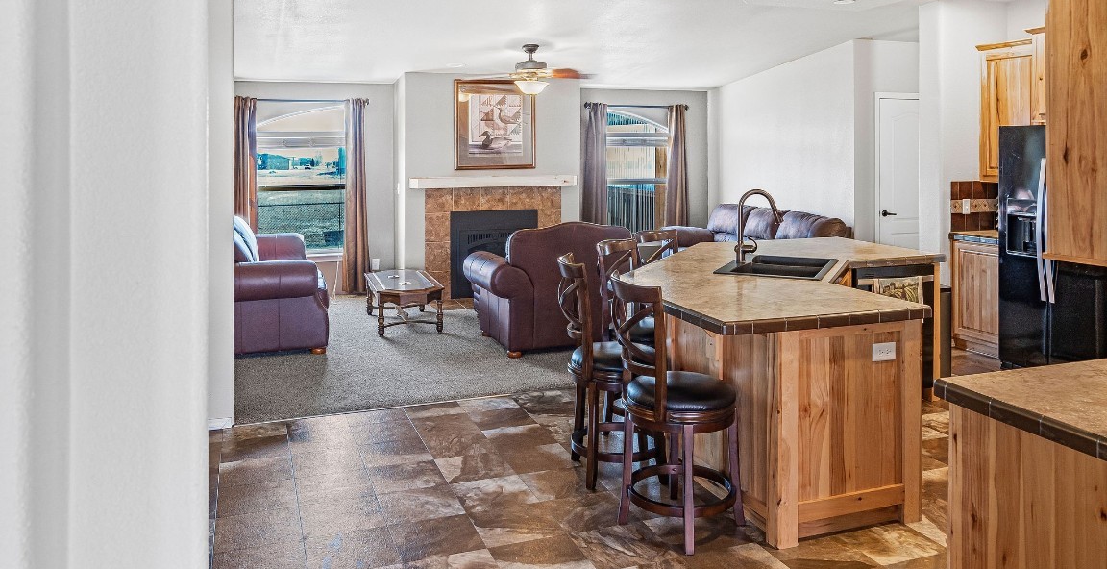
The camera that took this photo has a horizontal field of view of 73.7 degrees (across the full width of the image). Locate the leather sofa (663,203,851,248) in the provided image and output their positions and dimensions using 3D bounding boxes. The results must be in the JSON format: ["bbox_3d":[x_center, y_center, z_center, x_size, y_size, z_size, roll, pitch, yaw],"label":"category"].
[{"bbox_3d":[2.138,-0.346,8.004,1.000,0.900,2.200,-3,7,-22],"label":"leather sofa"}]

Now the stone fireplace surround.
[{"bbox_3d":[-0.627,-0.505,8.051,1.569,1.190,0.150,-3,7,-22],"label":"stone fireplace surround"}]

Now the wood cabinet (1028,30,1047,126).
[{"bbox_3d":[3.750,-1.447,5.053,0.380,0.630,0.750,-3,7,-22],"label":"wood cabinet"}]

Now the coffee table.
[{"bbox_3d":[-1.358,0.151,6.645,0.600,0.420,0.970,-3,7,-22],"label":"coffee table"}]

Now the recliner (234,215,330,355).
[{"bbox_3d":[-2.599,-0.091,6.446,1.000,0.970,2.000,-3,7,-22],"label":"recliner"}]

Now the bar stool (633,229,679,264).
[{"bbox_3d":[0.810,0.199,4.728,0.470,1.050,0.520,-6,9,-40],"label":"bar stool"}]

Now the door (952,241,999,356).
[{"bbox_3d":[3.129,0.123,5.470,0.060,0.800,0.460,-3,7,-22],"label":"door"}]

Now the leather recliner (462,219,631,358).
[{"bbox_3d":[-0.016,-0.056,6.206,1.380,1.000,1.000,-3,7,-22],"label":"leather recliner"}]

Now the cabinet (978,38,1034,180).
[{"bbox_3d":[3.523,-1.299,5.641,0.340,1.040,0.500,-3,7,-22],"label":"cabinet"}]

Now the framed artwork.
[{"bbox_3d":[-0.620,-1.735,8.043,0.934,0.964,0.050,-3,7,-22],"label":"framed artwork"}]

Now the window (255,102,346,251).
[{"bbox_3d":[-2.682,-1.117,7.836,0.995,1.591,0.100,-3,7,-22],"label":"window"}]

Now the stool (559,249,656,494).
[{"bbox_3d":[0.300,0.403,3.650,0.530,1.050,0.480,-1,7,-7],"label":"stool"}]

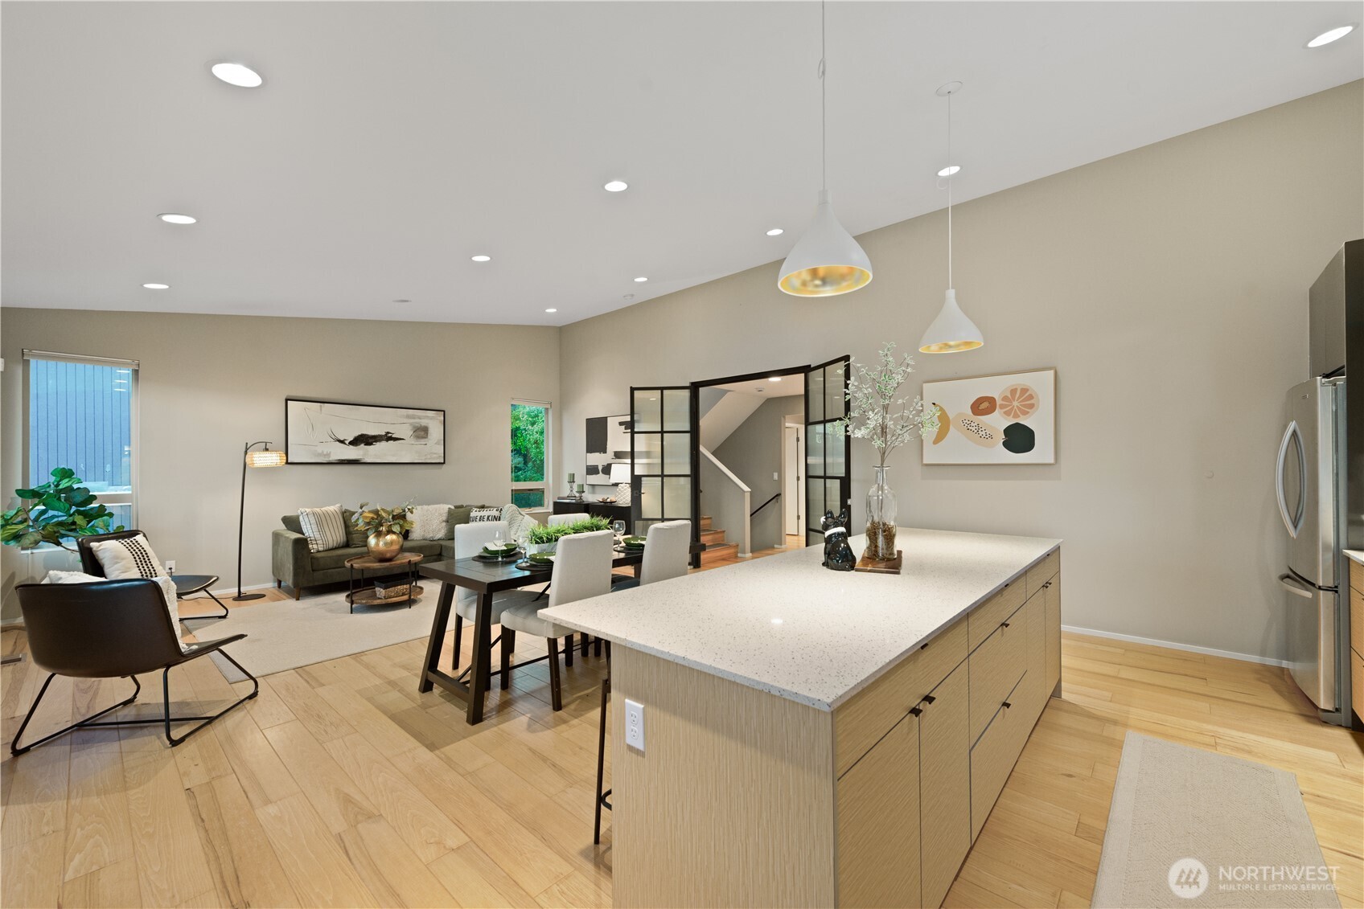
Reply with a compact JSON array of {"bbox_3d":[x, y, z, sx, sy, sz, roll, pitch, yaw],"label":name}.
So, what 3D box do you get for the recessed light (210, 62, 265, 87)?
[{"bbox_3d":[-1.824,-1.562,2.180,0.167,0.030,0.167,-1,8,43],"label":"recessed light"}]

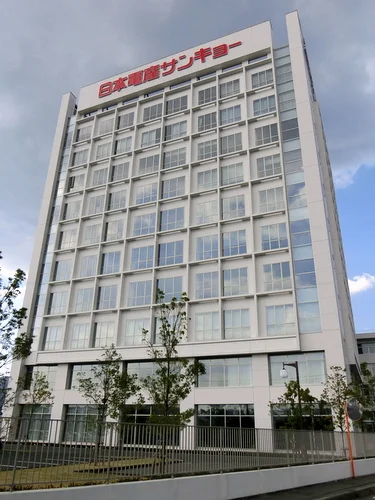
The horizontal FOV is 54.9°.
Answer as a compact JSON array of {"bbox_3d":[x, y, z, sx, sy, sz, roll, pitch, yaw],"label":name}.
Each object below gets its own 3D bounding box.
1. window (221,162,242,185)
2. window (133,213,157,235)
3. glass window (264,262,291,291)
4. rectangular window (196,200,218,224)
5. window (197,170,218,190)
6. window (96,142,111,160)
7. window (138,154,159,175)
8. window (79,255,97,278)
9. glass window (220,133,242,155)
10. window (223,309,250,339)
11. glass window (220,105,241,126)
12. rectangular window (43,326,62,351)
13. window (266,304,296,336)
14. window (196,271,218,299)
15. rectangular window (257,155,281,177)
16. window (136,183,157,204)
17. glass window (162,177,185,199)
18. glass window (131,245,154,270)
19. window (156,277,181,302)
[{"bbox_3d":[4.937,-8.234,39.332,2.440,2.470,0.150,-8,-25,21],"label":"window"},{"bbox_3d":[-4.850,-2.867,41.400,2.950,2.510,0.150,-8,-25,21],"label":"window"},{"bbox_3d":[8.375,2.516,33.422,2.600,2.750,0.200,-9,-25,22],"label":"glass window"},{"bbox_3d":[2.172,-3.786,37.421,2.510,2.470,0.200,-8,-24,22],"label":"rectangular window"},{"bbox_3d":[2.230,-7.434,38.934,2.470,2.530,0.200,-8,-24,22],"label":"window"},{"bbox_3d":[-10.870,-12.789,47.355,2.430,2.510,0.200,-8,-24,22],"label":"window"},{"bbox_3d":[-4.678,-10.418,44.567,2.850,2.450,0.150,-8,-25,21],"label":"window"},{"bbox_3d":[-11.046,1.691,40.966,2.409,2.528,0.150,-9,-25,22],"label":"window"},{"bbox_3d":[4.692,-11.584,39.316,2.409,2.528,0.150,-9,-25,22],"label":"glass window"},{"bbox_3d":[4.376,6.608,31.996,2.470,2.570,0.200,-8,-24,22],"label":"window"},{"bbox_3d":[5.145,-15.885,42.931,2.510,2.710,0.200,-9,-25,22],"label":"glass window"},{"bbox_3d":[-15.021,9.927,40.449,2.690,2.620,0.150,-8,-25,21],"label":"rectangular window"},{"bbox_3d":[8.162,6.181,31.699,2.390,2.570,0.150,-8,-25,21],"label":"window"},{"bbox_3d":[1.997,3.524,35.595,2.400,2.560,0.150,-8,-25,21],"label":"window"},{"bbox_3d":[8.207,-8.462,36.329,2.409,2.528,0.150,-9,-25,22],"label":"rectangular window"},{"bbox_3d":[-4.547,-6.544,41.469,2.903,2.528,0.150,-9,-25,22],"label":"window"},{"bbox_3d":[-1.603,-7.156,41.791,2.950,2.450,0.150,-8,-25,21],"label":"glass window"},{"bbox_3d":[-4.687,0.734,38.403,2.903,2.528,0.150,-9,-25,22],"label":"glass window"},{"bbox_3d":[-1.872,3.882,35.732,2.903,2.528,0.150,-9,-25,22],"label":"window"}]

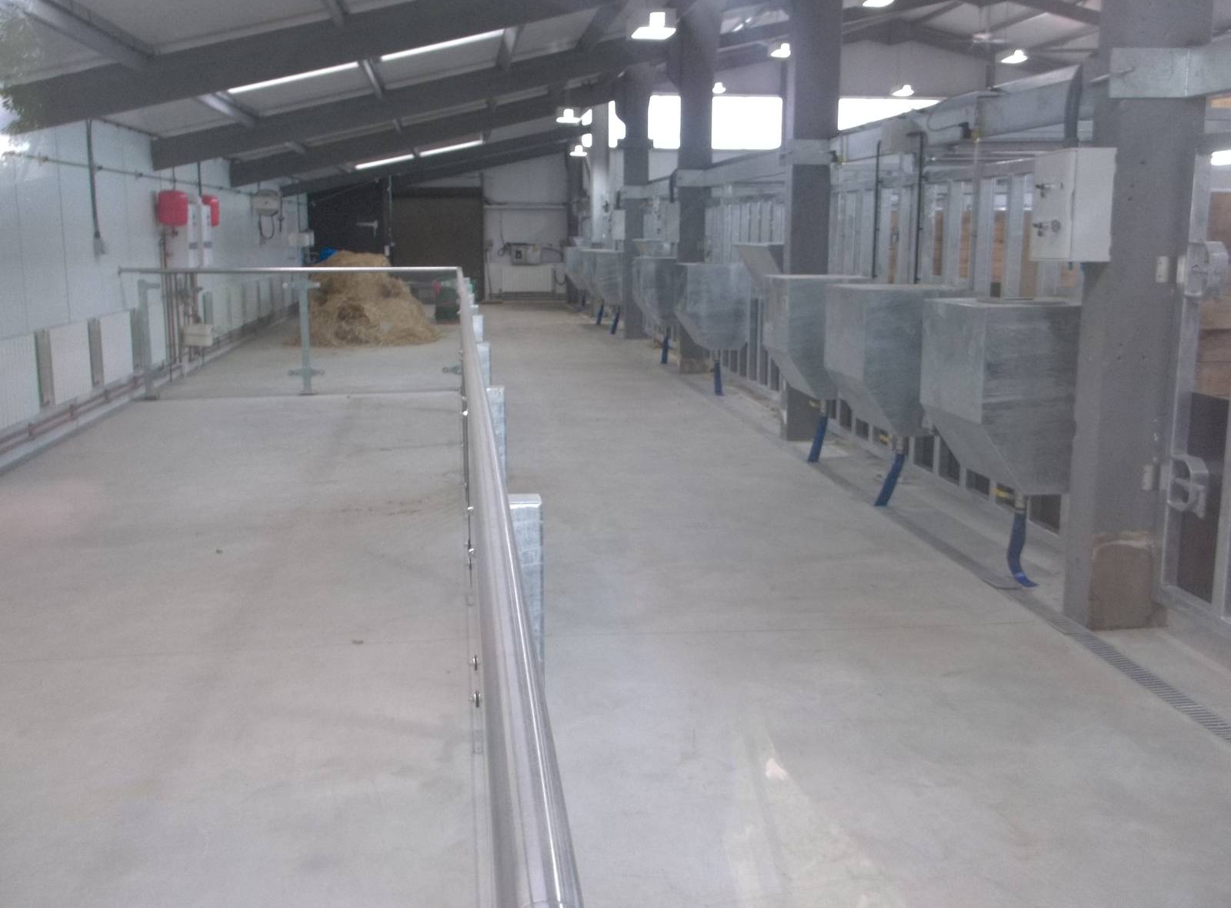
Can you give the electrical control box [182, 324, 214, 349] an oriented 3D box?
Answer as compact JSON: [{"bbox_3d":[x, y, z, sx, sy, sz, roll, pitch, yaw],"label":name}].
[{"bbox_3d":[-4.487,-1.264,12.611,0.277,0.231,0.169,-2,11,-7],"label":"electrical control box"}]

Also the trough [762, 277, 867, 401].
[{"bbox_3d":[1.357,-0.807,7.905,0.585,0.775,0.644,-2,11,-7],"label":"trough"}]

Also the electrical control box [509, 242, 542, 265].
[{"bbox_3d":[-1.917,-4.237,24.941,0.647,0.454,0.200,-2,11,-7],"label":"electrical control box"}]

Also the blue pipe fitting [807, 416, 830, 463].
[{"bbox_3d":[1.356,-0.101,7.869,0.062,0.323,0.062,14,3,-8],"label":"blue pipe fitting"}]

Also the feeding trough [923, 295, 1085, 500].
[{"bbox_3d":[1.723,-0.268,5.074,0.585,0.775,0.644,-2,11,-7],"label":"feeding trough"}]

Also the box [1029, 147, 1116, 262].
[{"bbox_3d":[1.700,-0.920,4.371,0.151,0.399,0.309,-2,11,-7],"label":"box"}]

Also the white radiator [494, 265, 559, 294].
[{"bbox_3d":[-2.120,-4.197,28.062,1.280,0.630,0.110,-1,11,-7],"label":"white radiator"}]

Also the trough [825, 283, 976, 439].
[{"bbox_3d":[1.539,-0.539,6.497,0.585,0.775,0.644,-2,11,-7],"label":"trough"}]

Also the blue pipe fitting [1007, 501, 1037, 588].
[{"bbox_3d":[1.765,0.396,5.108,0.092,0.354,0.096,-2,11,-7],"label":"blue pipe fitting"}]

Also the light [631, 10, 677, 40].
[{"bbox_3d":[0.318,-3.602,9.864,0.362,0.208,0.362,-2,11,-7],"label":"light"}]

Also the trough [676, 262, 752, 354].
[{"bbox_3d":[0.921,-1.450,11.275,0.585,0.775,0.629,-2,11,-7],"label":"trough"}]

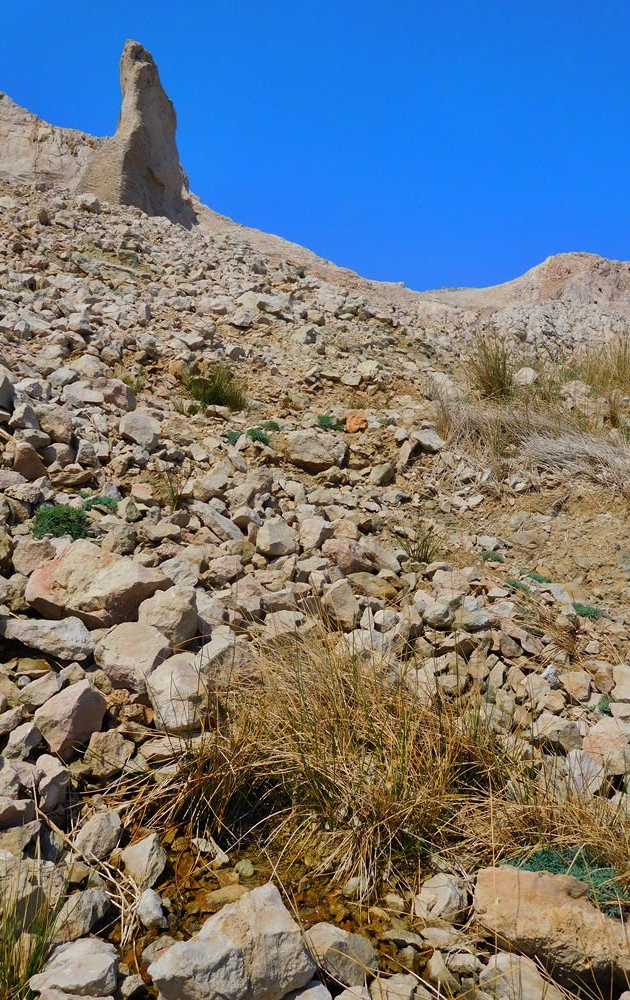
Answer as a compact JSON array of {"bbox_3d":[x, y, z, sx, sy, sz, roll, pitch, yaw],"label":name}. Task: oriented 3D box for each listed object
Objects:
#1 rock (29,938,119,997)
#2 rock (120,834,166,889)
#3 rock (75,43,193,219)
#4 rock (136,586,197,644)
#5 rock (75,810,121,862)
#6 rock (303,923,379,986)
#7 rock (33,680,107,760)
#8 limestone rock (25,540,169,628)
[{"bbox_3d":[-0.522,1.012,2.000,0.190,0.105,0.140,0,-5,0],"label":"rock"},{"bbox_3d":[-0.417,0.877,2.250,0.110,0.125,0.100,0,-5,0],"label":"rock"},{"bbox_3d":[-3.204,-6.560,16.500,2.000,3.250,1.700,0,-5,0],"label":"rock"},{"bbox_3d":[-0.523,0.412,3.300,0.200,0.200,0.180,0,-5,0],"label":"rock"},{"bbox_3d":[-0.543,0.842,2.320,0.115,0.115,0.100,0,-5,0],"label":"rock"},{"bbox_3d":[0.059,1.008,2.050,0.165,0.125,0.130,0,-5,0],"label":"rock"},{"bbox_3d":[-0.730,0.656,2.750,0.200,0.210,0.180,0,-5,0],"label":"rock"},{"bbox_3d":[-0.827,0.312,3.500,0.520,0.270,0.370,0,-5,0],"label":"limestone rock"}]

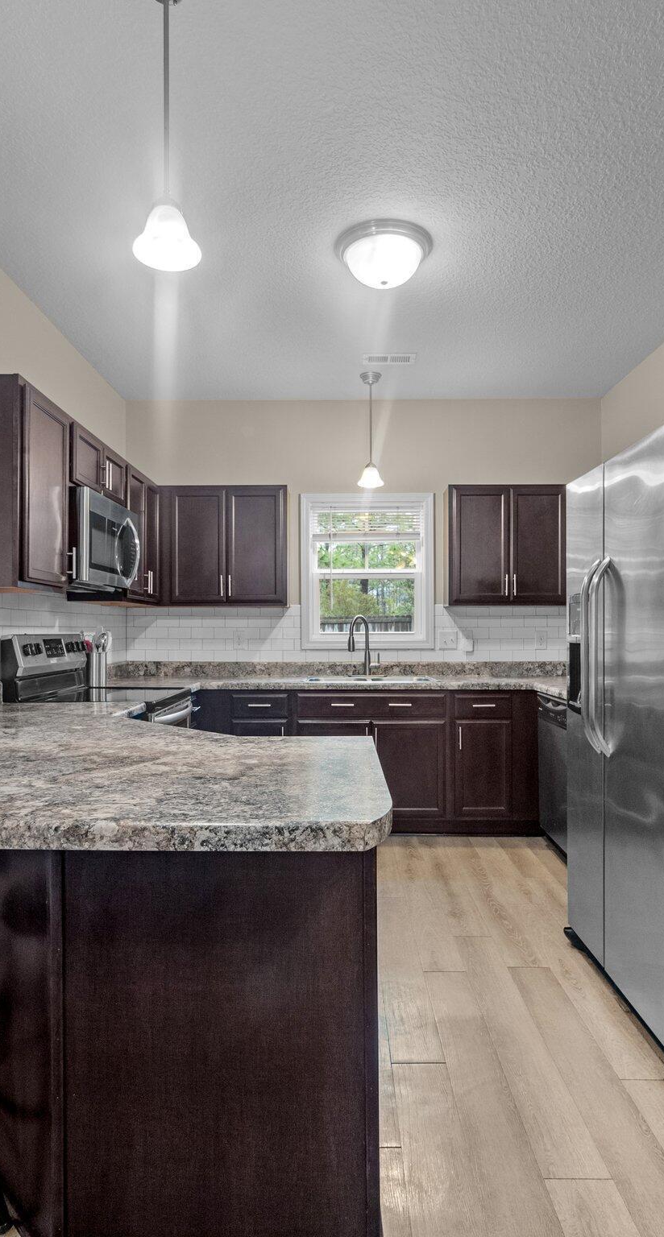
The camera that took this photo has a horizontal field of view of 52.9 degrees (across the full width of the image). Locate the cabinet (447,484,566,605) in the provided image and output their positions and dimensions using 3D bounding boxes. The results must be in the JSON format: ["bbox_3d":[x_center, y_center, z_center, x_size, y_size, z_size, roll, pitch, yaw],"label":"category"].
[{"bbox_3d":[1.113,-0.453,4.312,0.761,0.759,0.325,0,-1,1],"label":"cabinet"}]

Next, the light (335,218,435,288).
[{"bbox_3d":[0.209,-1.432,2.700,0.395,0.146,0.395,0,-1,1],"label":"light"}]

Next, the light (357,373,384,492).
[{"bbox_3d":[0.239,-1.148,4.066,0.162,0.672,0.162,0,-1,1],"label":"light"}]

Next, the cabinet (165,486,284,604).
[{"bbox_3d":[-0.665,-0.455,4.333,0.779,0.759,0.325,0,-1,1],"label":"cabinet"}]

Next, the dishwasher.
[{"bbox_3d":[1.466,0.827,3.448,0.615,0.818,0.605,0,-1,1],"label":"dishwasher"}]

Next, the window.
[{"bbox_3d":[0.232,-0.316,4.503,0.892,1.046,0.090,0,-1,1],"label":"window"}]

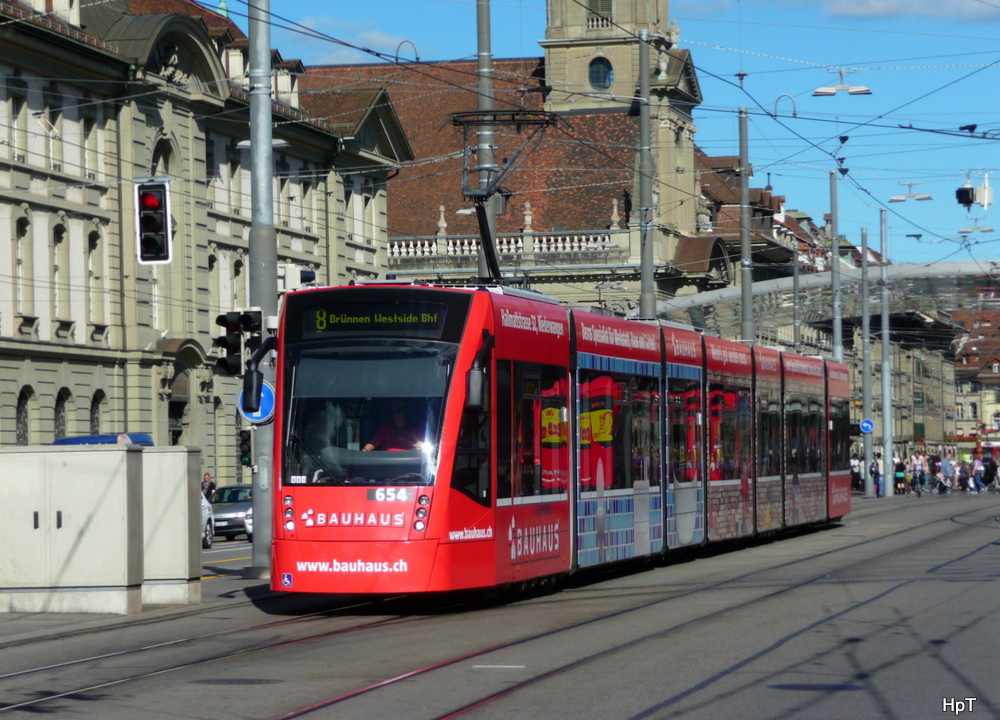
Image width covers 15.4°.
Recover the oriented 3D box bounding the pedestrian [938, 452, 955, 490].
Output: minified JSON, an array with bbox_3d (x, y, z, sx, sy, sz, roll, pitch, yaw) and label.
[{"bbox_3d":[18.979,4.777,157.000,0.480,1.670,0.500,-1,-1,12],"label":"pedestrian"}]

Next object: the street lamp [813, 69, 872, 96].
[{"bbox_3d":[7.086,-5.731,76.500,1.220,0.540,0.380,-1,-1,11],"label":"street lamp"}]

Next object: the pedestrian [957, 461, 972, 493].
[{"bbox_3d":[19.618,4.915,156.000,0.500,1.360,0.500,-1,-1,12],"label":"pedestrian"}]

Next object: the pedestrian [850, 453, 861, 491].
[{"bbox_3d":[15.863,4.998,165.000,0.500,1.660,0.340,-1,-1,-3],"label":"pedestrian"}]

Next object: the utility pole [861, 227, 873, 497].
[{"bbox_3d":[13.994,0.076,141.000,0.300,10.250,0.300,-1,-1,11],"label":"utility pole"}]

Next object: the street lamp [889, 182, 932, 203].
[{"bbox_3d":[10.879,-4.439,98.000,1.200,0.580,0.400,-1,-1,18],"label":"street lamp"}]

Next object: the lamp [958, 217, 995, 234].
[{"bbox_3d":[15.480,-4.365,120.000,1.200,0.540,0.400,-1,-1,18],"label":"lamp"}]

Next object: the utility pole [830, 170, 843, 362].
[{"bbox_3d":[11.090,-0.805,121.500,0.350,10.900,0.350,-1,-1,11],"label":"utility pole"}]

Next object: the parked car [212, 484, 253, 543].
[{"bbox_3d":[-6.501,3.913,94.081,1.750,1.460,4.300,-1,-1,11],"label":"parked car"}]

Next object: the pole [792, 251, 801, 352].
[{"bbox_3d":[12.301,0.331,153.000,0.270,10.400,0.270,-1,-1,11],"label":"pole"}]

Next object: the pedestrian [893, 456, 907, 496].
[{"bbox_3d":[16.659,4.823,154.000,0.520,1.580,0.400,0,-1,0],"label":"pedestrian"}]

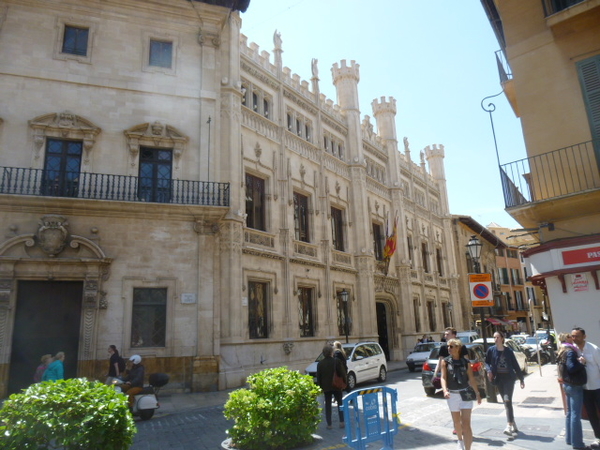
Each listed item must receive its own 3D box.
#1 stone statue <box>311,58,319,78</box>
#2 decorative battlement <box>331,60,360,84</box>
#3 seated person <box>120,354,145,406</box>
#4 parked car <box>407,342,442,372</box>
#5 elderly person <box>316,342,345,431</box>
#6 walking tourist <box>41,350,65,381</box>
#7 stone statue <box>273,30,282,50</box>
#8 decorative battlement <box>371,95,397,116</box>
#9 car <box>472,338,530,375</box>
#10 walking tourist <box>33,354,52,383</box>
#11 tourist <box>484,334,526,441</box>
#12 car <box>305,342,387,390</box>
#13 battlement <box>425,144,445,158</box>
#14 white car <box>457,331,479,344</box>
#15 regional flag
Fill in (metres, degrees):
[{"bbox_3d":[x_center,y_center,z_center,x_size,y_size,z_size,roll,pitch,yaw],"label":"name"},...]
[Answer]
[{"bbox_3d":[0.967,-10.310,28.510,0.450,1.400,0.500,-13,-18,35],"label":"stone statue"},{"bbox_3d":[3.445,-11.061,32.484,2.080,1.500,2.080,-2,-15,-1],"label":"decorative battlement"},{"bbox_3d":[-4.187,3.974,10.926,0.660,1.360,0.520,3,-16,-18],"label":"seated person"},{"bbox_3d":[7.086,7.047,23.191,1.600,1.400,3.750,-13,-18,37],"label":"parked car"},{"bbox_3d":[0.668,3.425,9.252,0.580,1.680,0.420,-4,-15,8],"label":"elderly person"},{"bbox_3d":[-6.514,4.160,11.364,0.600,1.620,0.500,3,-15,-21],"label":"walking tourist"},{"bbox_3d":[-1.257,-10.336,24.210,0.460,1.270,0.500,-13,-18,35],"label":"stone statue"},{"bbox_3d":[7.340,-9.880,37.577,2.080,1.500,2.080,-2,-15,-1],"label":"decorative battlement"},{"bbox_3d":[8.767,5.786,19.025,1.750,1.540,4.200,-12,-18,33],"label":"car"},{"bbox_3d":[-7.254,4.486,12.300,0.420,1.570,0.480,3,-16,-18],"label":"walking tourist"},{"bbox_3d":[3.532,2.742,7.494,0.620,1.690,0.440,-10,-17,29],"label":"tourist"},{"bbox_3d":[2.009,5.745,17.883,1.800,1.650,4.390,-12,-18,34],"label":"car"},{"bbox_3d":[14.750,-7.635,47.263,2.080,1.500,2.080,-13,-18,35],"label":"battlement"},{"bbox_3d":[11.763,8.703,31.033,1.780,1.830,4.200,-13,-18,35],"label":"white car"},{"bbox_3d":[5.938,0.886,28.431,1.100,2.700,0.500,-13,-18,35],"label":"regional flag"}]

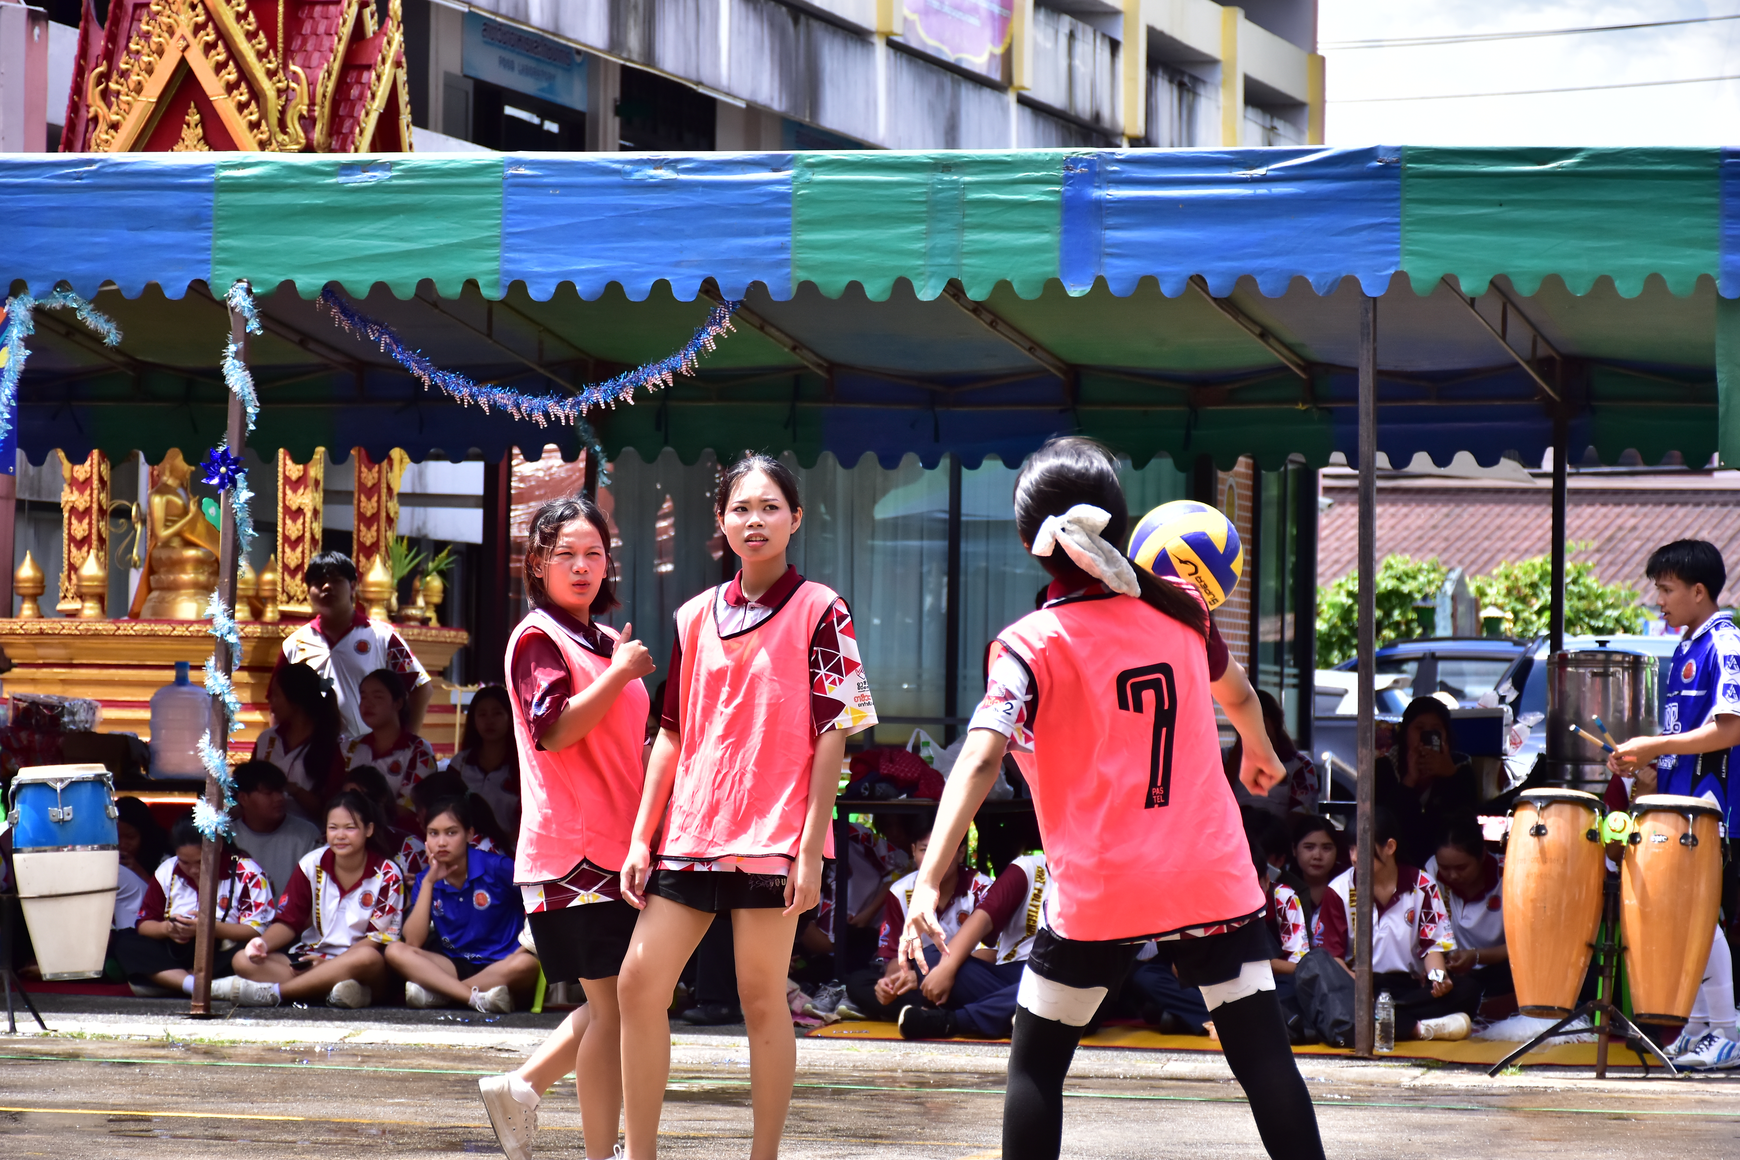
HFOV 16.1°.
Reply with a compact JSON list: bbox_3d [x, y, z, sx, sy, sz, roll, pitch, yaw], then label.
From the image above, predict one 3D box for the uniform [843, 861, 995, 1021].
[{"bbox_3d":[0.221,1.315,22.400,0.600,0.580,0.600,1,-2,5],"label":"uniform"}]

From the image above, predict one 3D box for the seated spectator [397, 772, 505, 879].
[{"bbox_3d":[-1.524,1.107,22.300,0.580,0.820,0.660,0,-1,30],"label":"seated spectator"}]

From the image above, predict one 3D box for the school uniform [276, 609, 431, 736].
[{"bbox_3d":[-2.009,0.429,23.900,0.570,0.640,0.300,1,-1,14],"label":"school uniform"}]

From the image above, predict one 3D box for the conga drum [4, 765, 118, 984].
[{"bbox_3d":[-2.578,0.931,19.600,0.360,0.690,0.360,-3,1,6],"label":"conga drum"}]

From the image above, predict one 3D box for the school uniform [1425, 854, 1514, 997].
[{"bbox_3d":[2.075,1.189,20.800,0.520,0.540,0.550,1,-2,20],"label":"school uniform"}]

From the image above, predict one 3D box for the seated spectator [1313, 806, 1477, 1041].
[{"bbox_3d":[1.878,1.215,22.000,0.600,0.830,0.650,1,-2,10],"label":"seated spectator"}]

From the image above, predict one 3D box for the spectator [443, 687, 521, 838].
[{"bbox_3d":[-1.423,0.954,22.900,0.450,1.130,0.700,1,-2,12],"label":"spectator"}]

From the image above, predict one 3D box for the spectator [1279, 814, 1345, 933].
[{"bbox_3d":[1.654,1.261,22.800,0.520,0.790,0.650,1,-2,8],"label":"spectator"}]

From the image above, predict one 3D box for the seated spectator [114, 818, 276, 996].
[{"bbox_3d":[-2.383,1.164,21.800,0.600,0.670,0.680,1,-1,12],"label":"seated spectator"}]

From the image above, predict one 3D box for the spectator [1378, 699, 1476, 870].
[{"bbox_3d":[2.189,1.086,24.200,0.500,1.250,0.750,1,-2,3],"label":"spectator"}]

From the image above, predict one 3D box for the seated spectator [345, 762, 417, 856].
[{"bbox_3d":[-1.778,1.097,22.400,0.580,0.840,0.660,0,-1,23],"label":"seated spectator"}]

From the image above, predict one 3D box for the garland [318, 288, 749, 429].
[{"bbox_3d":[-1.147,-0.758,20.600,1.460,0.500,0.130,0,-1,18],"label":"garland"}]

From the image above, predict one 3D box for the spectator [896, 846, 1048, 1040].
[{"bbox_3d":[0.453,1.091,20.350,0.620,0.820,0.700,0,-2,36],"label":"spectator"}]

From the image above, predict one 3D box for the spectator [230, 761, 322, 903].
[{"bbox_3d":[-2.307,1.155,23.700,0.550,0.900,0.650,1,-2,3],"label":"spectator"}]

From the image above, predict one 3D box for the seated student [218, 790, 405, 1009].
[{"bbox_3d":[-1.945,1.115,21.500,0.610,0.770,0.700,1,-1,14],"label":"seated student"}]

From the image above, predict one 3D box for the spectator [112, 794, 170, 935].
[{"bbox_3d":[-2.649,1.104,21.300,0.520,0.740,0.620,0,-2,27],"label":"spectator"}]

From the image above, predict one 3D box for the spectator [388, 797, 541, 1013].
[{"bbox_3d":[-1.424,1.129,21.400,0.550,0.760,0.670,1,-1,9],"label":"spectator"}]

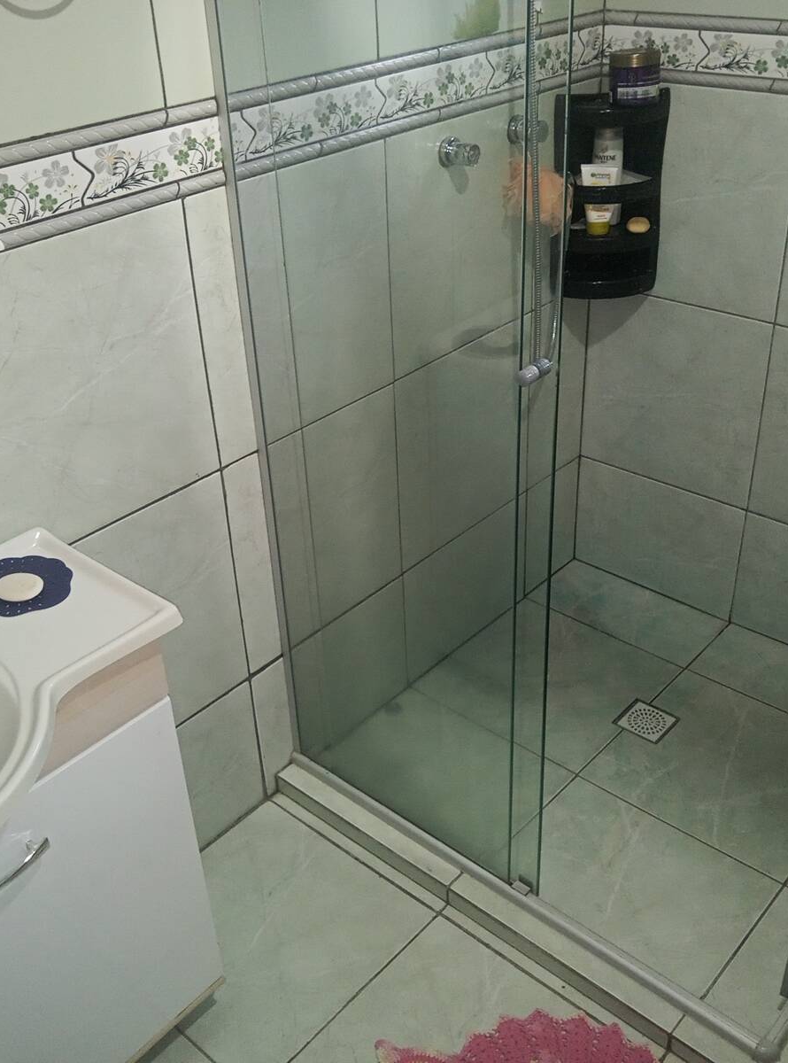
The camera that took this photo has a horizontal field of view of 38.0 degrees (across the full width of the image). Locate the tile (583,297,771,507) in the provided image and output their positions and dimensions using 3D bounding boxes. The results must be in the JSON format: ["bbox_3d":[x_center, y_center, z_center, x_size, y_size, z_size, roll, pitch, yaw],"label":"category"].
[{"bbox_3d":[0.628,-0.308,2.608,0.441,0.441,0.012,23,40,35],"label":"tile"}]

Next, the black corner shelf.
[{"bbox_3d":[0.443,-0.715,2.439,0.234,0.428,0.150,-4,31,-2],"label":"black corner shelf"}]

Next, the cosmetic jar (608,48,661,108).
[{"bbox_3d":[0.479,-0.904,2.280,0.095,0.094,0.095,-2,31,1],"label":"cosmetic jar"}]

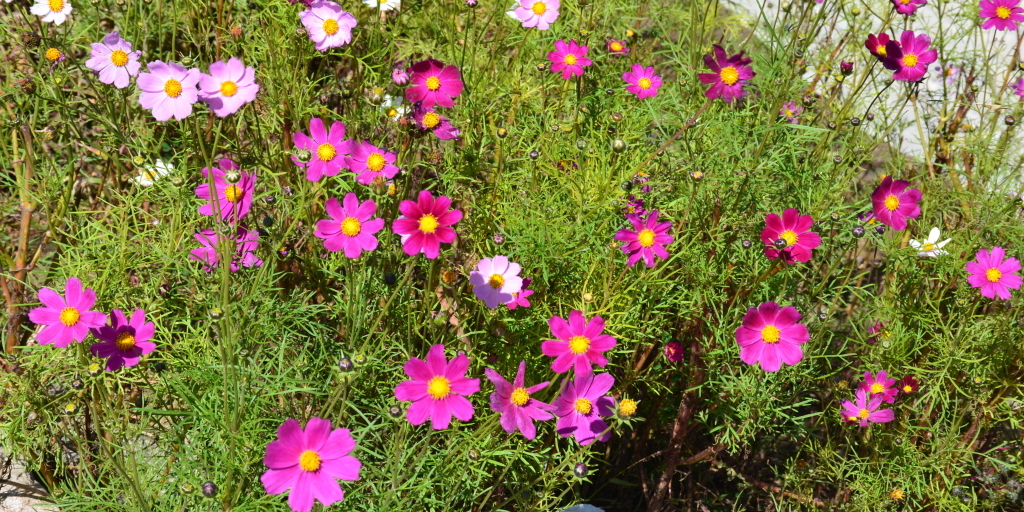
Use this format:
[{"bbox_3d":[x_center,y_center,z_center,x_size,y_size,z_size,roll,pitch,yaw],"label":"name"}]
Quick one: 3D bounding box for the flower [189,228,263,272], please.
[{"bbox_3d":[-0.285,-0.006,2.200,0.073,0.024,0.070,-12,43,-24],"label":"flower"}]

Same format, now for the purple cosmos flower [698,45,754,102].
[{"bbox_3d":[0.262,-0.223,2.700,0.067,0.067,0.022,5,-7,11],"label":"purple cosmos flower"}]

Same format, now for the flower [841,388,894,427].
[{"bbox_3d":[0.361,0.154,2.250,0.055,0.022,0.052,10,45,22],"label":"flower"}]

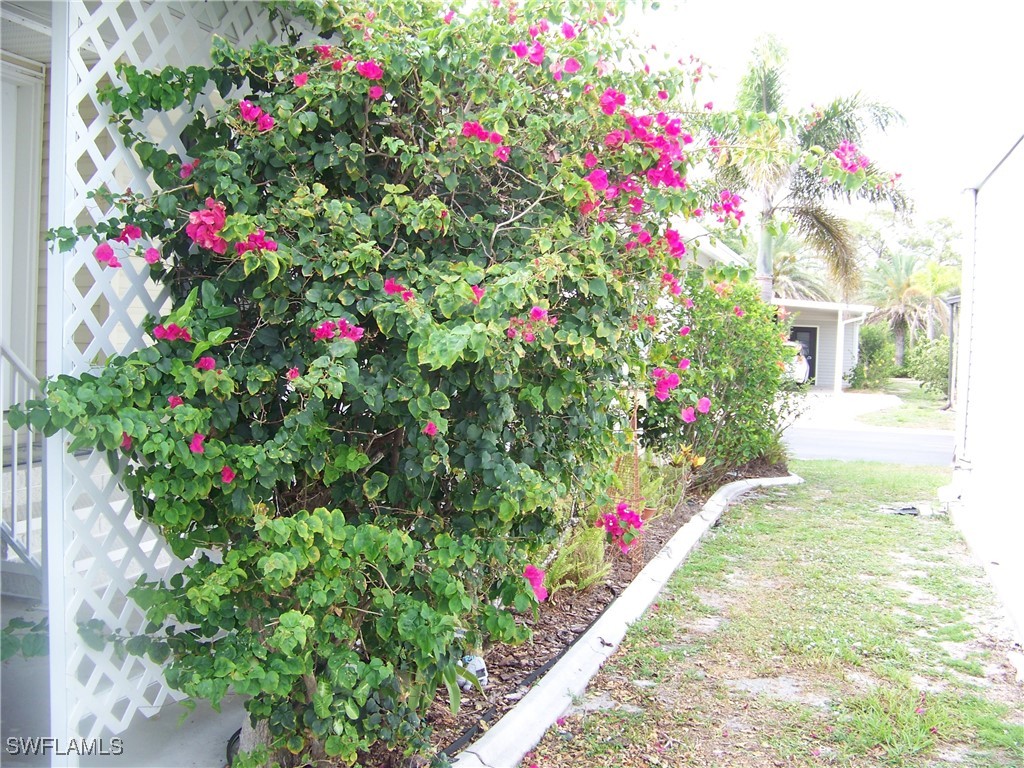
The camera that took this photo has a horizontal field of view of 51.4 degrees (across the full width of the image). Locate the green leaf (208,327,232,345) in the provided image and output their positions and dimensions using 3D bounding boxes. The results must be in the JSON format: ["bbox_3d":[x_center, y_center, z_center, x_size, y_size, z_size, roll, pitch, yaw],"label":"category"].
[{"bbox_3d":[-0.824,-0.137,3.000,0.071,0.051,0.040,0,3,-15],"label":"green leaf"}]

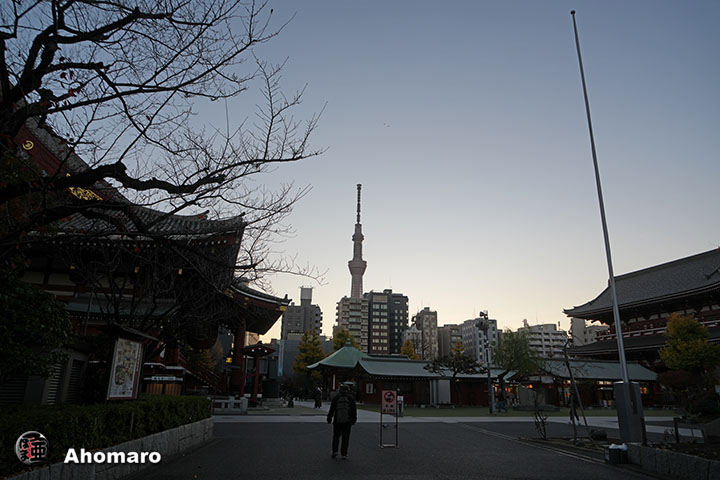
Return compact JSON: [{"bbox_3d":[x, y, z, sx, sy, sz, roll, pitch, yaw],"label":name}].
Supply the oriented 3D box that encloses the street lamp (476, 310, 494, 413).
[{"bbox_3d":[9.345,9.079,35.887,1.100,7.350,0.850,1,-17,0],"label":"street lamp"}]

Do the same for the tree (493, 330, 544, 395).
[{"bbox_3d":[14.161,11.528,43.020,4.700,6.900,4.500,1,-17,0],"label":"tree"}]

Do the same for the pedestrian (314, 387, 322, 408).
[{"bbox_3d":[-3.225,12.328,37.747,0.550,1.670,0.420,1,-17,0],"label":"pedestrian"}]

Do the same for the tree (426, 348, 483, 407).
[{"bbox_3d":[8.529,12.426,43.783,5.000,5.300,4.600,1,-17,0],"label":"tree"}]

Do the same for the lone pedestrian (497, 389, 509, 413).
[{"bbox_3d":[10.756,12.223,36.550,0.550,1.690,0.600,1,-17,0],"label":"lone pedestrian"}]

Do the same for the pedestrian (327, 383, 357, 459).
[{"bbox_3d":[-0.411,4.359,11.650,0.660,1.690,0.480,2,-17,-2],"label":"pedestrian"}]

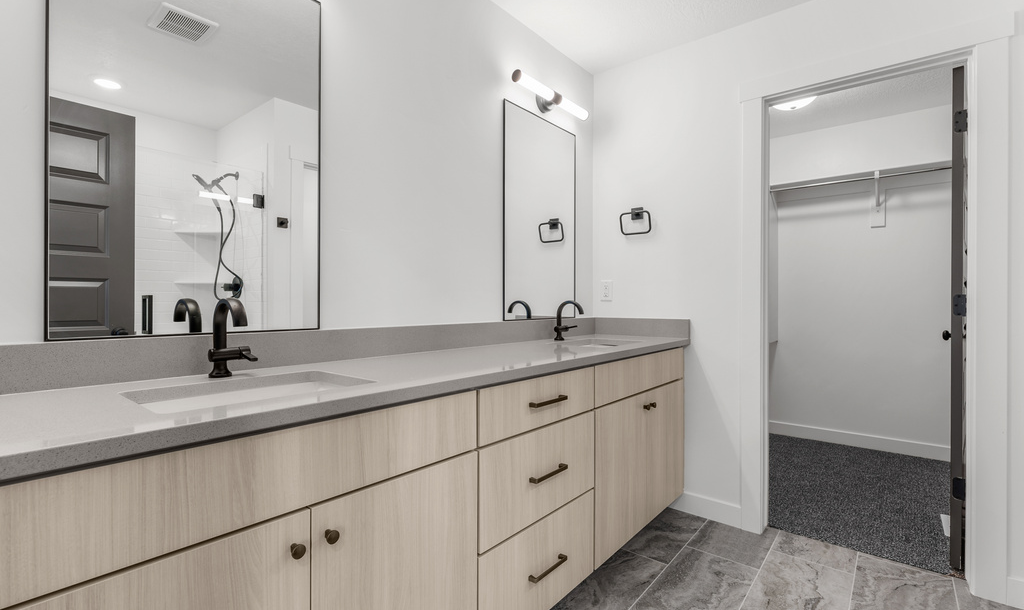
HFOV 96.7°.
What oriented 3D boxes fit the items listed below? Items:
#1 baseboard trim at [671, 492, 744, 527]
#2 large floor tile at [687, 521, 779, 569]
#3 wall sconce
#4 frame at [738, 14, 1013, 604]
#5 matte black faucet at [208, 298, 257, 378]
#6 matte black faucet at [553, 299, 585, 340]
[{"bbox_3d":[0.985,1.042,2.344,0.370,0.104,0.015,0,0,40],"label":"baseboard trim"},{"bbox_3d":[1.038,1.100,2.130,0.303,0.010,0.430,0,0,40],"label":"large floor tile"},{"bbox_3d":[0.201,-1.033,2.298,0.110,0.117,0.610,0,0,40],"label":"wall sconce"},{"bbox_3d":[1.500,0.010,1.986,0.910,2.150,0.140,0,0,40],"label":"frame"},{"bbox_3d":[-0.678,0.081,1.127,0.170,0.193,0.102,0,0,40],"label":"matte black faucet"},{"bbox_3d":[0.299,0.080,2.282,0.170,0.193,0.102,0,0,40],"label":"matte black faucet"}]

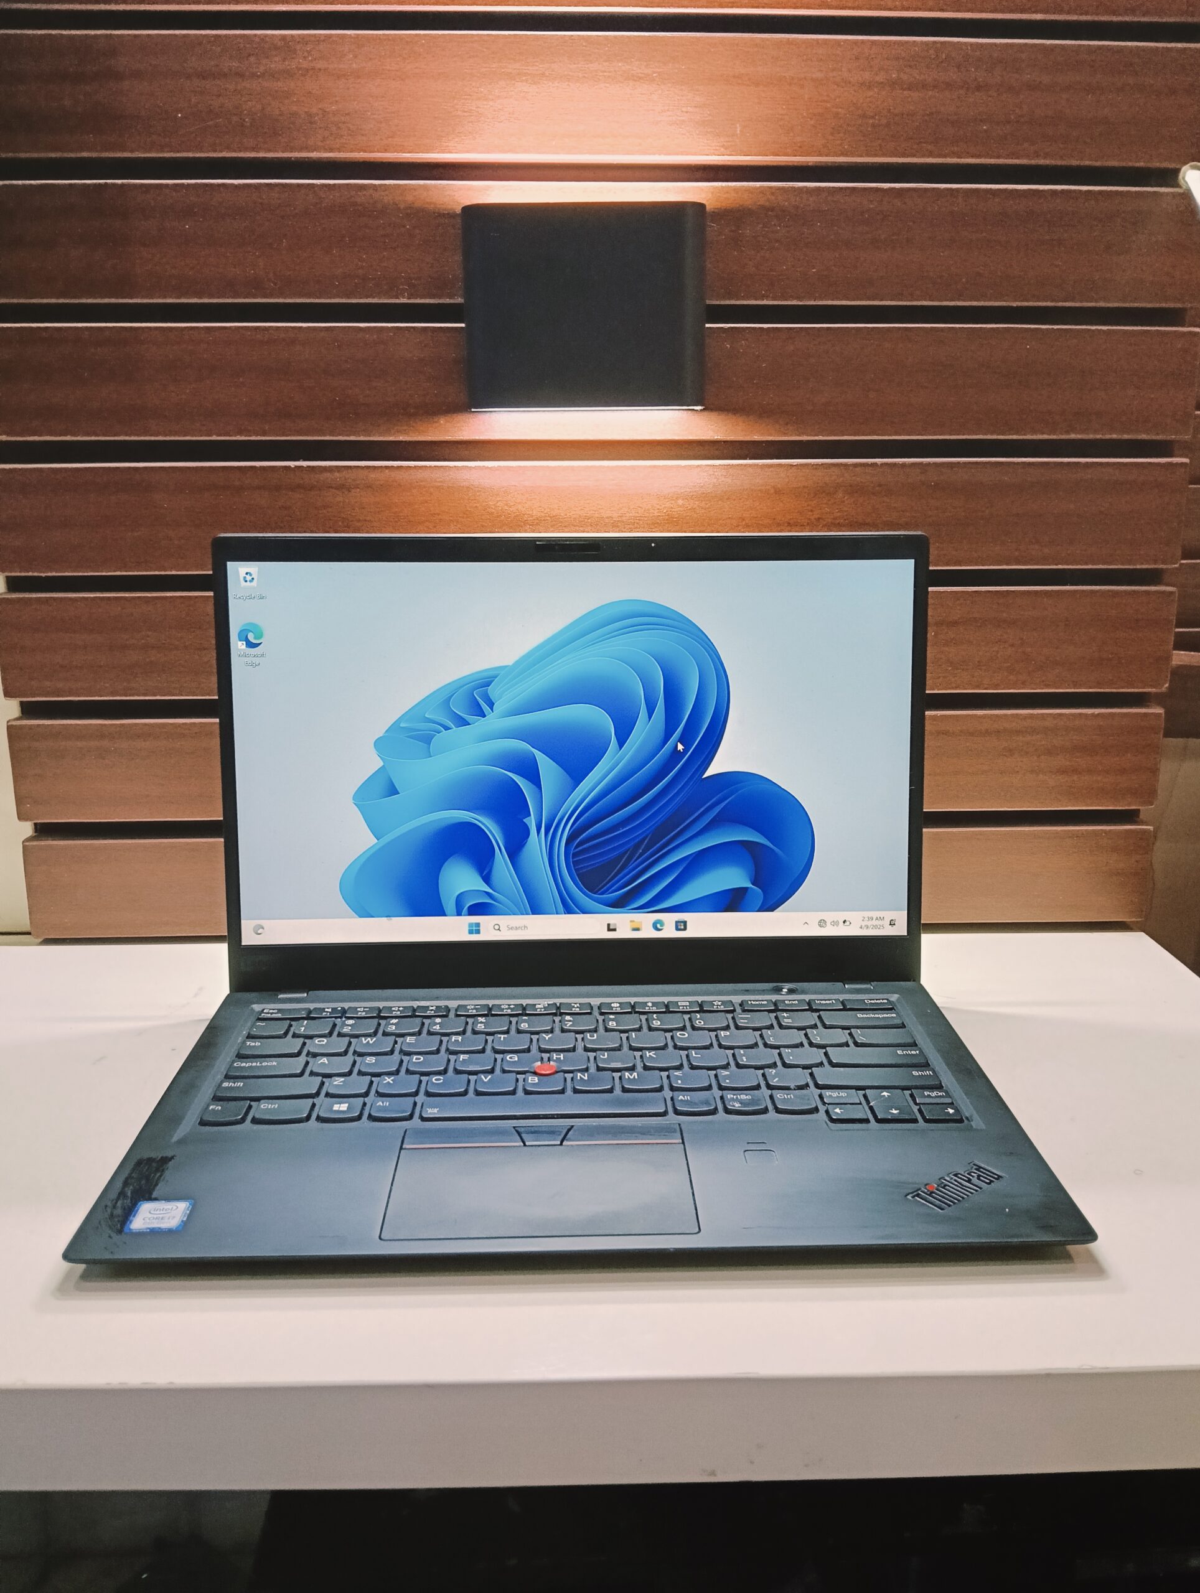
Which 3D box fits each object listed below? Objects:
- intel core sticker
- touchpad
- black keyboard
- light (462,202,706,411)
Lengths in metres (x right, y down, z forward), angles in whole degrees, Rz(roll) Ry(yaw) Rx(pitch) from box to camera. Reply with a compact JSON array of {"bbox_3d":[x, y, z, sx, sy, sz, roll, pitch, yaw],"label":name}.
[{"bbox_3d":[-0.143,0.136,0.404,0.018,0.001,0.018,-1,15,-1],"label":"intel core sticker"},{"bbox_3d":[-0.019,0.131,0.425,0.101,0.003,0.067,-1,15,-1],"label":"touchpad"},{"bbox_3d":[-0.008,0.108,0.510,0.284,0.006,0.107,-1,15,-1],"label":"black keyboard"},{"bbox_3d":[-0.007,-0.234,0.601,0.113,0.090,0.031,-1,13,-2],"label":"light"}]

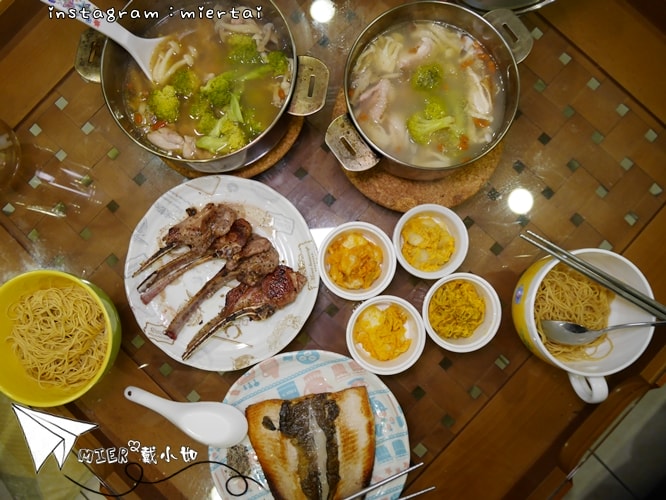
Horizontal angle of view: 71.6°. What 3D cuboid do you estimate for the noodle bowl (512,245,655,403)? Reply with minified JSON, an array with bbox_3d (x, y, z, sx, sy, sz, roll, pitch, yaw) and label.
[{"bbox_3d":[0.254,0.079,0.487,0.126,0.073,0.156,-7,85,0],"label":"noodle bowl"}]

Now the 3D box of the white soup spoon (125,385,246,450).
[{"bbox_3d":[-0.154,0.171,0.500,0.134,0.045,0.047,18,86,2],"label":"white soup spoon"}]

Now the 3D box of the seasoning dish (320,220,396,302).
[{"bbox_3d":[0.027,0.013,0.513,0.083,0.041,0.083,0,85,1],"label":"seasoning dish"}]

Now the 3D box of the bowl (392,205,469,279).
[{"bbox_3d":[0.105,-0.007,0.514,0.080,0.039,0.080,0,85,1],"label":"bowl"}]

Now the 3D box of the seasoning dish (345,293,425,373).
[{"bbox_3d":[0.056,0.091,0.506,0.083,0.041,0.083,0,85,1],"label":"seasoning dish"}]

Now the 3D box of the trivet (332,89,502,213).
[{"bbox_3d":[0.097,-0.140,0.539,0.197,0.012,0.197,0,85,1],"label":"trivet"}]

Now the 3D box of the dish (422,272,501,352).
[{"bbox_3d":[0.136,0.067,0.507,0.083,0.041,0.083,0,85,1],"label":"dish"}]

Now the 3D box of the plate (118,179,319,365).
[{"bbox_3d":[-0.123,0.025,0.524,0.217,0.022,0.217,0,85,1],"label":"plate"}]

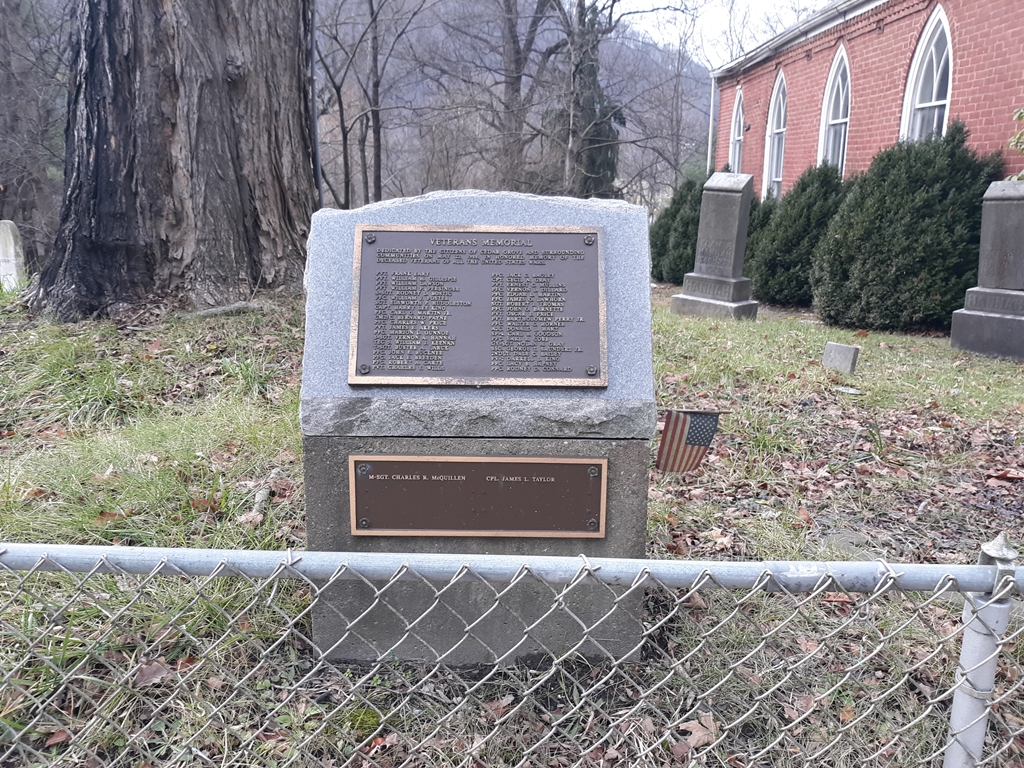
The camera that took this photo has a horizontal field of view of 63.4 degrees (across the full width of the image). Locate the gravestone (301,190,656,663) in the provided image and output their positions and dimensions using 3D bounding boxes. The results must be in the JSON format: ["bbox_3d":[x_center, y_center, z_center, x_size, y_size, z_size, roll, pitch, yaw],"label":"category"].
[{"bbox_3d":[-0.099,0.124,2.706,1.062,1.468,0.480,0,15,2],"label":"gravestone"}]

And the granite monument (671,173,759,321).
[{"bbox_3d":[1.807,-1.217,7.208,0.599,1.199,0.420,15,21,39],"label":"granite monument"}]

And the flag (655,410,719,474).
[{"bbox_3d":[0.648,0.216,3.060,0.228,0.235,0.060,0,15,0],"label":"flag"}]

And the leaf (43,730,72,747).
[{"bbox_3d":[-1.223,0.957,2.233,0.075,0.015,0.038,-10,18,-34],"label":"leaf"}]

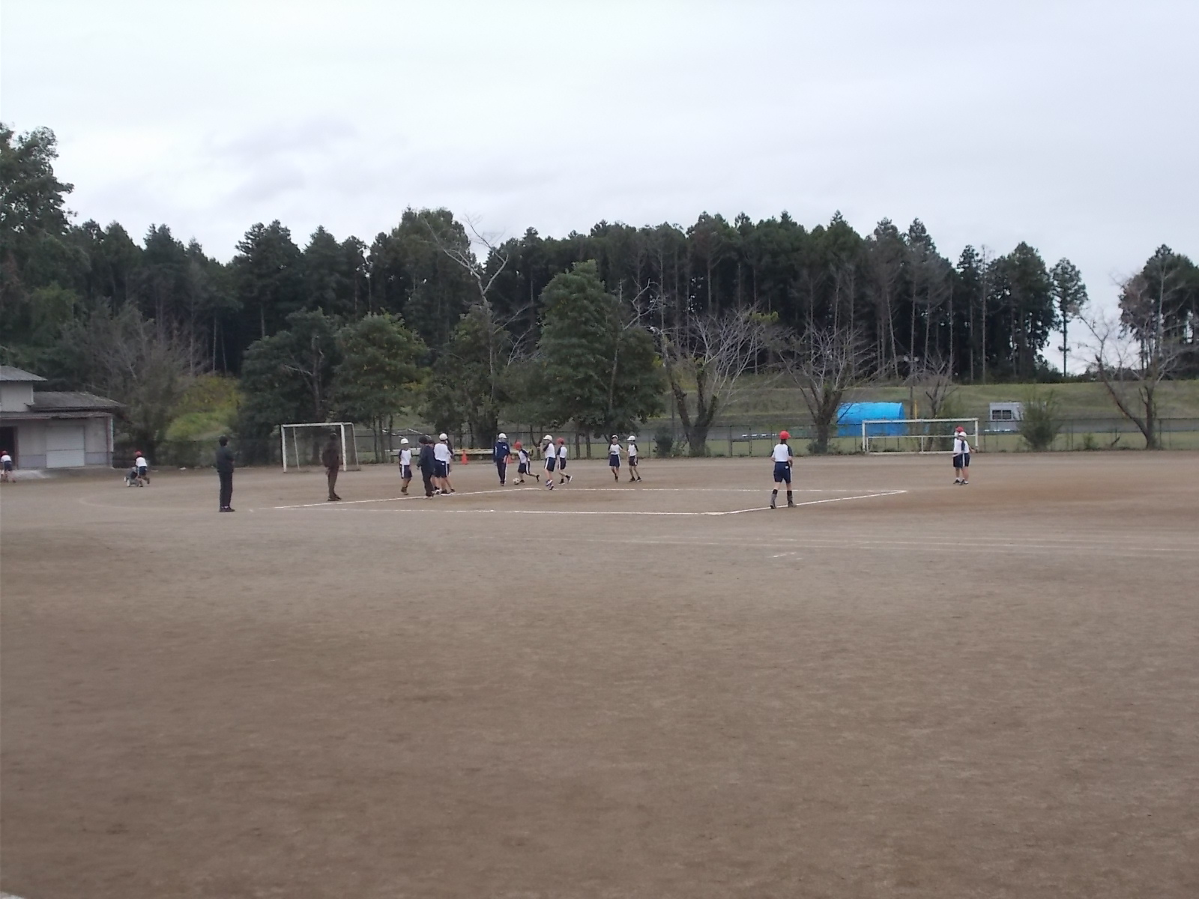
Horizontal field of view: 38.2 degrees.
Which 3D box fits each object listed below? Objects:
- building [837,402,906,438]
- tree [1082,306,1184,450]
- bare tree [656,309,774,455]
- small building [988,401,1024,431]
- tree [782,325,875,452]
[{"bbox_3d":[21.563,-2.371,137.000,5.590,2.830,3.500,-1,0,12],"label":"building"},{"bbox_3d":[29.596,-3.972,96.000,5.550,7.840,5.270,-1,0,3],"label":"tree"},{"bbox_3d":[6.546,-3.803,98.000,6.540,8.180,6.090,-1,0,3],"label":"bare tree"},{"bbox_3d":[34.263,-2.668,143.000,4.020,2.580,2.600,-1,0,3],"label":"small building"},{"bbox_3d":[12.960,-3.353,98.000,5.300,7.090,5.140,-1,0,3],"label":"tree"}]

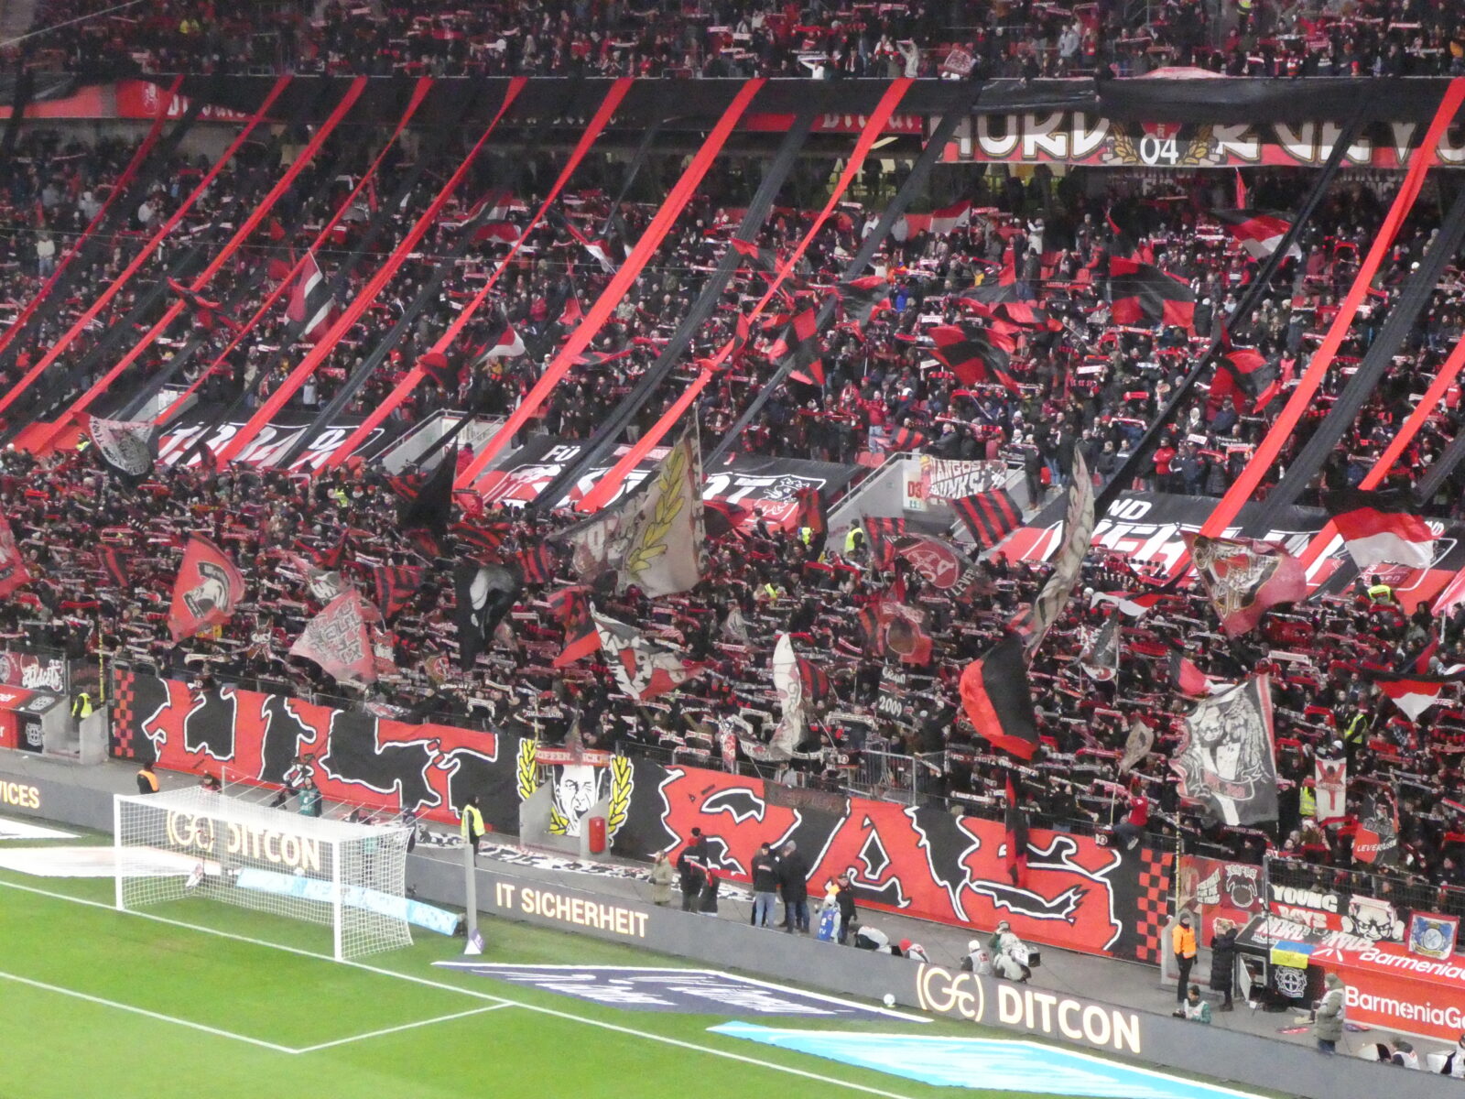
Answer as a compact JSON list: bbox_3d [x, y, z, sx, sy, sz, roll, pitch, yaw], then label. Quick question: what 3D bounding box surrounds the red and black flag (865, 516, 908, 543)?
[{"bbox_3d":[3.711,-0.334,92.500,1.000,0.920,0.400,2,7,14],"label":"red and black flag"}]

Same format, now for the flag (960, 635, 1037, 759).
[{"bbox_3d":[5.676,3.155,81.075,1.700,2.650,0.600,1,7,13],"label":"flag"}]

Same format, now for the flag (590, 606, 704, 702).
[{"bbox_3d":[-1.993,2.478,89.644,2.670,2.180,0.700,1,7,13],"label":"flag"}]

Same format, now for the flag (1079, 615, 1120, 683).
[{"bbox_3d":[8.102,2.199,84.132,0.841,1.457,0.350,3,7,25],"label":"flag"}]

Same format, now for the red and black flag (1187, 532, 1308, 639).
[{"bbox_3d":[10.888,0.765,80.877,2.600,2.220,0.550,2,7,16],"label":"red and black flag"}]

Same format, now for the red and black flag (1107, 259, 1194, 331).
[{"bbox_3d":[10.958,-6.697,99.500,2.270,1.880,0.400,2,7,14],"label":"red and black flag"}]

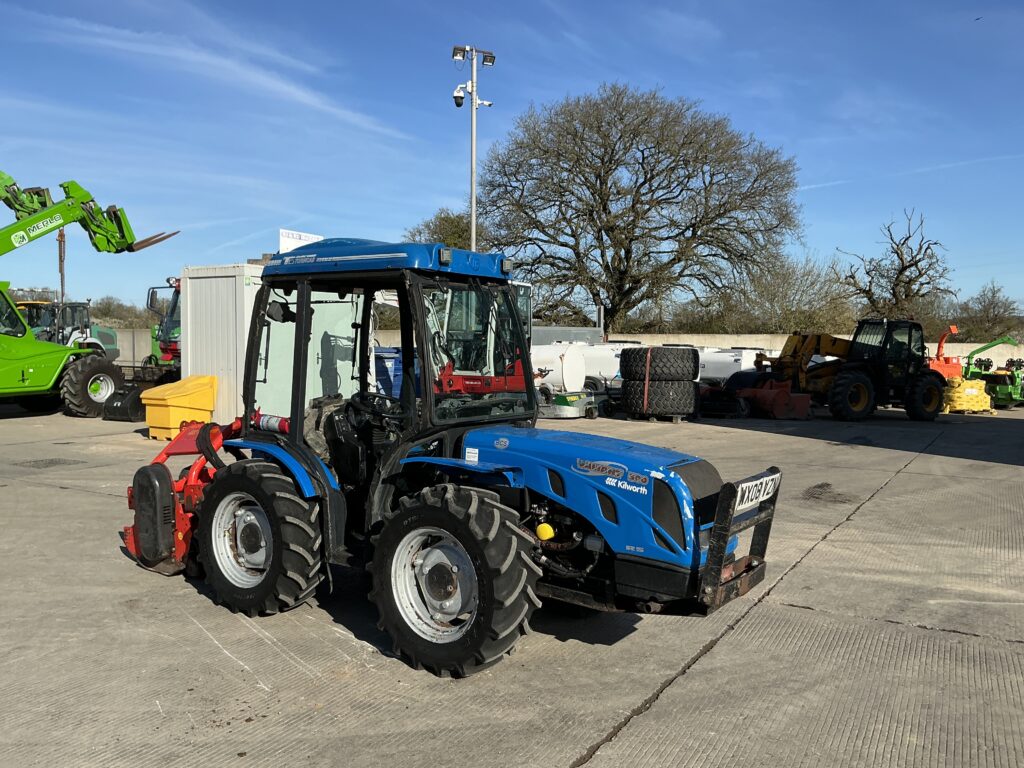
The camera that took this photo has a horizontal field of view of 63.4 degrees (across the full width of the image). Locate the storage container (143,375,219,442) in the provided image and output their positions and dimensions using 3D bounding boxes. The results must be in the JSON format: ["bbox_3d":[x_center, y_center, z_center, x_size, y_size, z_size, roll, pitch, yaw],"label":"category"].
[{"bbox_3d":[-5.058,0.365,12.600,0.700,0.950,0.850,3,4,37],"label":"storage container"}]

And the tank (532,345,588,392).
[{"bbox_3d":[0.734,-0.385,20.600,2.100,1.200,1.200,2,3,33],"label":"tank"}]

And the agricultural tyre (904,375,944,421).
[{"bbox_3d":[10.321,0.337,20.700,1.220,1.220,0.430,-1,3,-31],"label":"agricultural tyre"}]

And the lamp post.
[{"bbox_3d":[-0.914,-3.443,18.705,0.950,8.200,0.400,-1,3,-24],"label":"lamp post"}]

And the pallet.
[{"bbox_3d":[2.990,0.671,16.100,1.200,0.150,0.950,3,4,40],"label":"pallet"}]

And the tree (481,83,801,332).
[{"bbox_3d":[6.050,-8.505,46.413,17.500,16.500,16.500,1,3,0],"label":"tree"}]

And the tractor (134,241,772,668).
[{"bbox_3d":[-0.556,0.241,4.710,4.100,2.170,1.270,3,4,36],"label":"tractor"}]

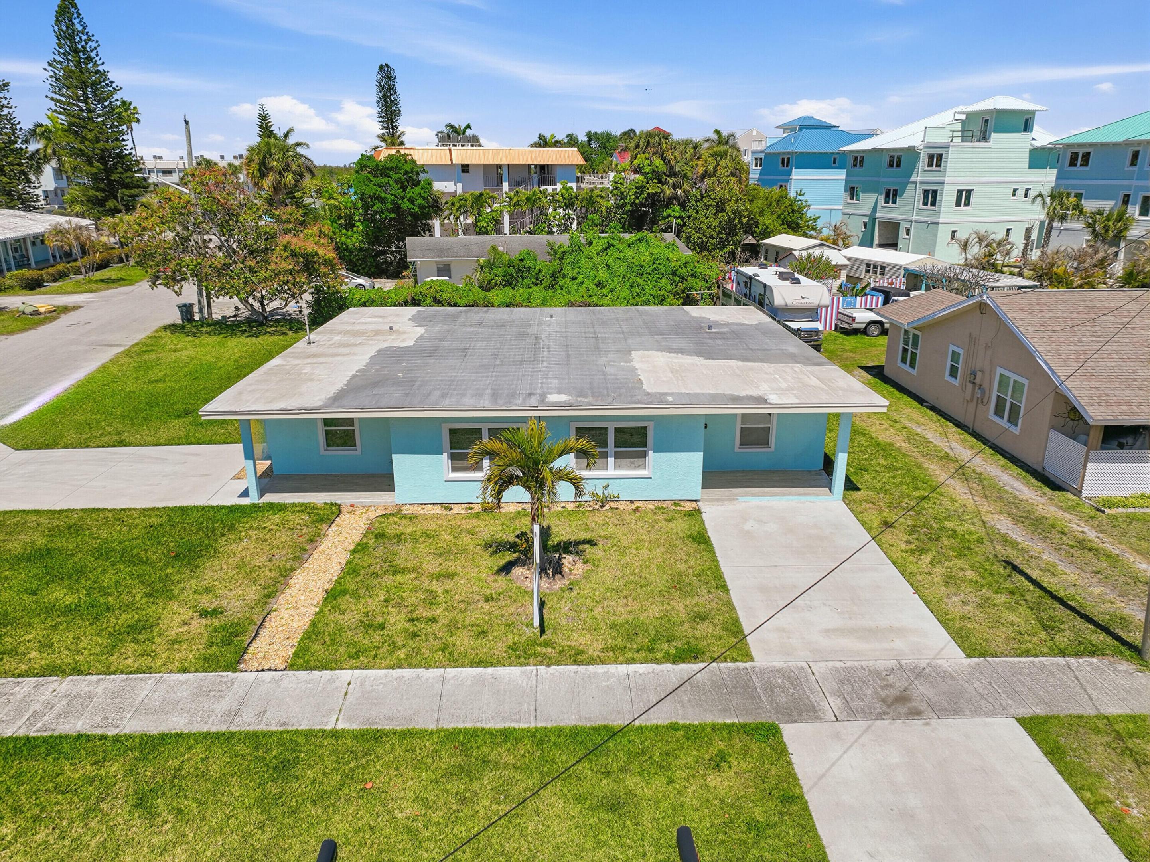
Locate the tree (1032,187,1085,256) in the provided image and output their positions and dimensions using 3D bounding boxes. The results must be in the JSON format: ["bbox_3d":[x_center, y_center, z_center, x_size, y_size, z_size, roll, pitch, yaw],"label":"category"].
[{"bbox_3d":[44.548,-19.077,73.447,5.050,6.270,4.790,-1,18,-1],"label":"tree"}]

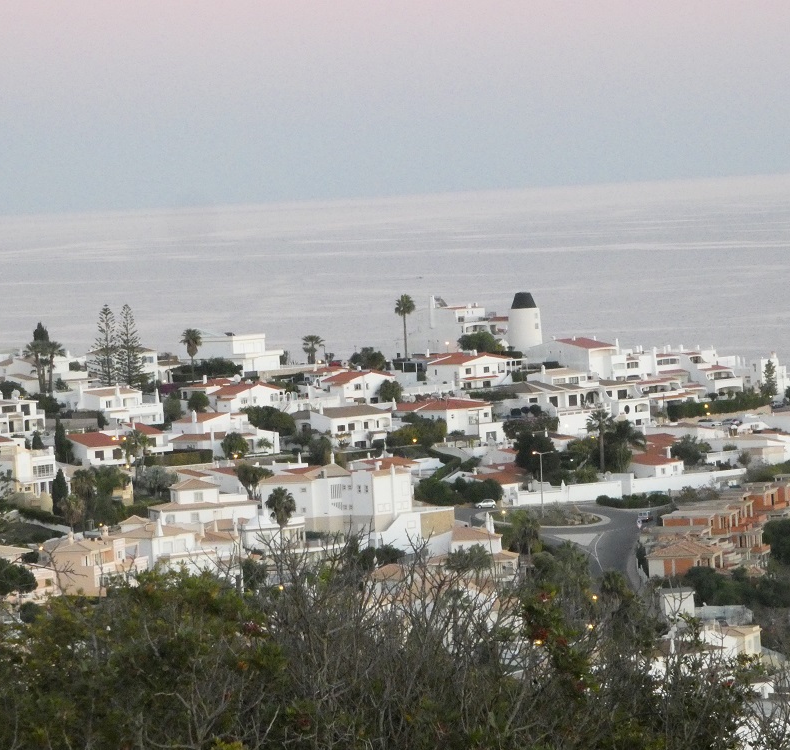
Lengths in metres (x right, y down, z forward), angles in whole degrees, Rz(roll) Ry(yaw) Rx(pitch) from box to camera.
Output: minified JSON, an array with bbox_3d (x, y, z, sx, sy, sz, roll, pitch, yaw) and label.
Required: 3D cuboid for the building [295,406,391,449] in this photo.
[{"bbox_3d":[-9.291,9.381,985.000,13.800,7.500,11.000,-5,3,-36],"label":"building"}]

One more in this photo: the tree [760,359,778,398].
[{"bbox_3d":[75.930,0.710,1110.000,3.500,8.200,3.500,-3,2,0],"label":"tree"}]

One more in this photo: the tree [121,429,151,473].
[{"bbox_3d":[-43.558,12.806,920.000,5.000,7.500,5.000,-3,2,0],"label":"tree"}]

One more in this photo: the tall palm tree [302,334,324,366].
[{"bbox_3d":[-17.646,-5.377,1165.000,4.690,6.400,4.690,-3,2,0],"label":"tall palm tree"}]

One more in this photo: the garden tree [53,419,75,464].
[{"bbox_3d":[-59.714,11.997,985.000,3.610,8.300,3.250,-3,2,0],"label":"garden tree"}]

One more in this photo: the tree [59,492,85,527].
[{"bbox_3d":[-50.207,21.095,850.000,4.100,5.800,4.100,-3,2,0],"label":"tree"}]

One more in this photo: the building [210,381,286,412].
[{"bbox_3d":[-29.040,4.280,1075.000,12.000,5.800,9.000,-5,3,-37],"label":"building"}]

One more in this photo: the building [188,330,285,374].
[{"bbox_3d":[-31.510,-4.470,1085.000,15.000,7.870,11.500,-1,3,45],"label":"building"}]

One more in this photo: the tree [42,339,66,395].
[{"bbox_3d":[-70.050,-1.740,1120.000,4.700,11.300,4.700,-3,2,0],"label":"tree"}]

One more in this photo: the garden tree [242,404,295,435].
[{"bbox_3d":[-24.030,8.780,1037.000,10.000,6.300,7.600,-3,2,0],"label":"garden tree"}]

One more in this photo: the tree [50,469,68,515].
[{"bbox_3d":[-54.480,18.860,884.000,2.800,7.160,2.800,-3,2,0],"label":"tree"}]

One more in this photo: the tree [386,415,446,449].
[{"bbox_3d":[3.810,10.490,1014.000,10.900,6.100,7.400,-3,2,0],"label":"tree"}]

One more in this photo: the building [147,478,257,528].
[{"bbox_3d":[-30.956,20.825,878.000,15.300,8.100,10.500,-4,2,-14],"label":"building"}]

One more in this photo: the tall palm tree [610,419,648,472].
[{"bbox_3d":[40.970,12.550,958.000,6.600,9.800,6.400,-3,2,0],"label":"tall palm tree"}]

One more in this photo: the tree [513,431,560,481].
[{"bbox_3d":[24.590,14.060,943.000,7.800,8.190,7.800,-3,2,0],"label":"tree"}]

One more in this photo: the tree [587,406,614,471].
[{"bbox_3d":[36.631,11.554,978.000,5.000,11.700,5.000,-3,2,0],"label":"tree"}]

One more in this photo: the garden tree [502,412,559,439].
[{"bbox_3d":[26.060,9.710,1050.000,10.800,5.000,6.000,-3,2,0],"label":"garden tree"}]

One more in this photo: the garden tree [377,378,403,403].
[{"bbox_3d":[-0.902,3.209,1095.000,5.010,5.010,5.010,-3,2,0],"label":"garden tree"}]

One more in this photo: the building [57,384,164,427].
[{"bbox_3d":[-55.650,5.970,1068.000,15.000,7.500,13.000,-5,3,-40],"label":"building"}]

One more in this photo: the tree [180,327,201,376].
[{"bbox_3d":[-42.117,-4.450,1130.000,4.350,10.970,4.350,-3,2,0],"label":"tree"}]

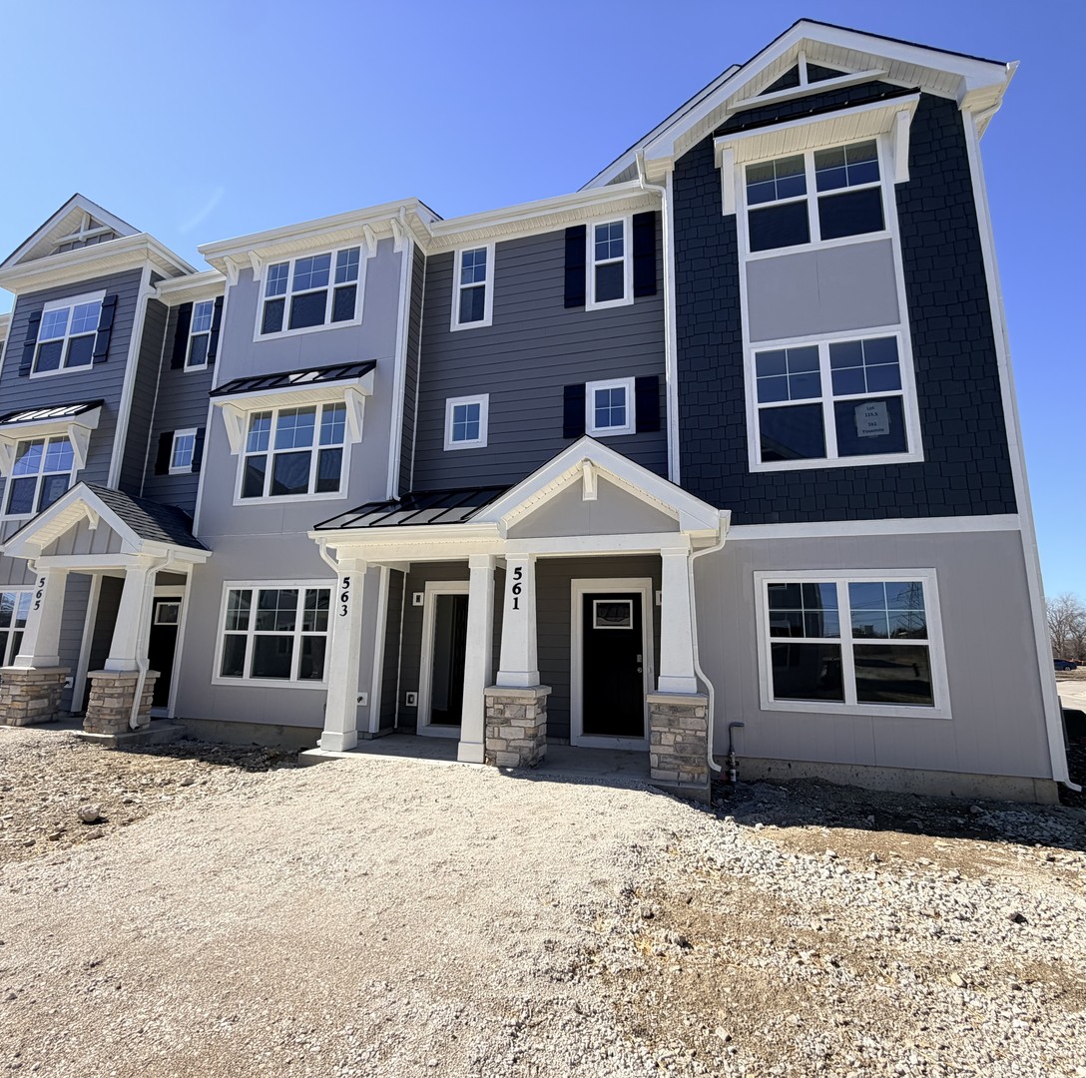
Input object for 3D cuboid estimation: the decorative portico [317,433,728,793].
[{"bbox_3d":[-0.354,0.873,7.921,5.520,4.020,1.780,-2,-11,16],"label":"decorative portico"}]

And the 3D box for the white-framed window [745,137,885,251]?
[{"bbox_3d":[3.816,-4.818,8.226,1.768,1.475,0.100,-2,-11,17],"label":"white-framed window"}]

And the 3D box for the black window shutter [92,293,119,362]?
[{"bbox_3d":[-9.061,-4.363,12.082,0.350,1.520,0.050,-2,-11,16],"label":"black window shutter"}]

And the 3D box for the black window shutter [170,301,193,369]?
[{"bbox_3d":[-7.532,-4.243,12.120,0.352,1.486,0.050,-2,-11,17],"label":"black window shutter"}]

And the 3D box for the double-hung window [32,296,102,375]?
[{"bbox_3d":[-10.161,-4.330,12.468,1.760,1.560,0.100,-2,-11,16],"label":"double-hung window"}]

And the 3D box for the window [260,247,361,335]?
[{"bbox_3d":[-4.283,-4.552,10.726,2.110,1.520,0.100,-2,-11,16],"label":"window"}]

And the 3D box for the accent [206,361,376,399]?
[{"bbox_3d":[-4.399,-2.788,10.162,3.100,0.540,0.420,-2,-11,16],"label":"accent"}]

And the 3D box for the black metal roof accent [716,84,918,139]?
[{"bbox_3d":[3.809,-6.097,8.309,2.620,0.550,0.430,-2,-11,16],"label":"black metal roof accent"}]

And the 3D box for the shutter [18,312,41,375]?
[{"bbox_3d":[-11.166,-4.259,12.655,0.339,1.504,0.050,-2,-11,17],"label":"shutter"}]

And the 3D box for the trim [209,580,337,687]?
[{"bbox_3d":[-4.357,1.528,9.484,2.323,1.733,0.070,-2,-11,17],"label":"trim"}]

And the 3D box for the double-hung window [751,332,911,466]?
[{"bbox_3d":[3.757,-1.810,7.664,1.792,1.681,0.100,-2,-11,17],"label":"double-hung window"}]

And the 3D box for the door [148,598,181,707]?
[{"bbox_3d":[-7.160,2.106,10.875,0.910,2.030,0.060,-2,-11,16],"label":"door"}]

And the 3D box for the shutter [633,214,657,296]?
[{"bbox_3d":[1.643,-4.605,9.380,0.348,1.502,0.050,-2,-11,17],"label":"shutter"}]

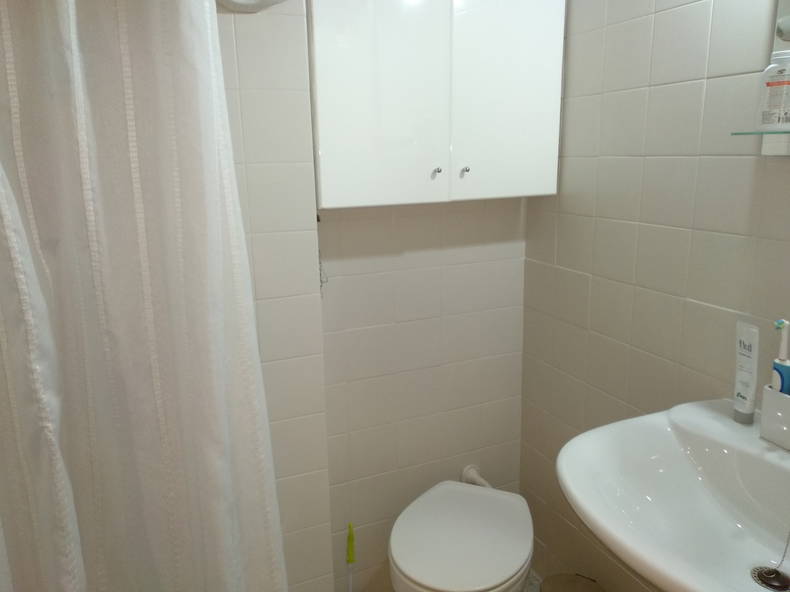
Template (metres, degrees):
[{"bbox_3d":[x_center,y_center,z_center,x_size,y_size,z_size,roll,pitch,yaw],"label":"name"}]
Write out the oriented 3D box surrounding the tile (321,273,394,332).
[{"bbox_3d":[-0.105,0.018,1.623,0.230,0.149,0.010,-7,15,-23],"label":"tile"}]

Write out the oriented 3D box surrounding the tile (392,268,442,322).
[{"bbox_3d":[0.070,-0.003,1.698,0.151,0.149,0.010,-7,15,-23],"label":"tile"}]

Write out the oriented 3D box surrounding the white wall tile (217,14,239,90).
[{"bbox_3d":[-0.395,-0.493,1.183,0.148,0.149,0.010,-7,15,-23],"label":"white wall tile"}]

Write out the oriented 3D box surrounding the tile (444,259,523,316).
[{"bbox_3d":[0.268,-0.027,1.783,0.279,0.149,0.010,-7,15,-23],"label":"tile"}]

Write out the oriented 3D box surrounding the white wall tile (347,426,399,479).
[{"bbox_3d":[-0.062,0.454,1.744,0.151,0.149,0.010,-7,15,-23],"label":"white wall tile"}]

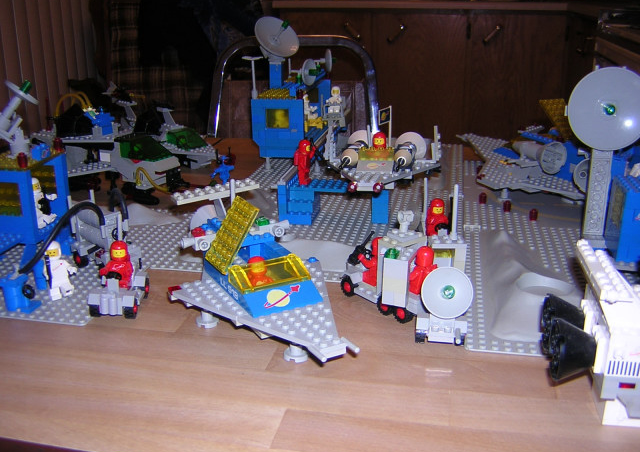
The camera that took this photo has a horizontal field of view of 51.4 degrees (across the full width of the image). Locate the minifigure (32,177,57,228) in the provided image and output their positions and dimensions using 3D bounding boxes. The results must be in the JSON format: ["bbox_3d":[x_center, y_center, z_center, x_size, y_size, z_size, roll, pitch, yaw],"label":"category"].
[{"bbox_3d":[-0.235,-0.019,0.565,0.021,0.041,0.024,12,23,33],"label":"minifigure"}]

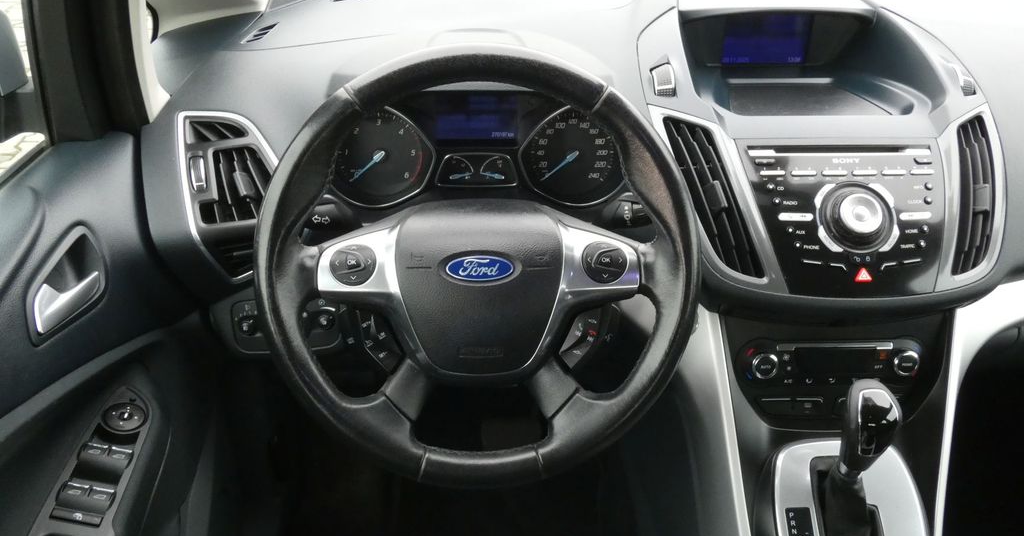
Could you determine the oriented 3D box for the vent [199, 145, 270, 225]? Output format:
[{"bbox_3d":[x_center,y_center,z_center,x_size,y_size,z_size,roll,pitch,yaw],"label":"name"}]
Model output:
[{"bbox_3d":[-0.284,-0.086,0.858,0.083,0.081,0.035,-8,15,-14],"label":"vent"}]

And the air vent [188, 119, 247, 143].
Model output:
[{"bbox_3d":[-0.301,-0.141,0.848,0.060,0.024,0.030,-8,15,-14],"label":"air vent"}]

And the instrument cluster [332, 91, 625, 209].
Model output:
[{"bbox_3d":[-0.035,-0.126,0.872,0.308,0.128,0.055,0,13,-3],"label":"instrument cluster"}]

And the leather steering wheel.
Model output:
[{"bbox_3d":[-0.027,0.002,0.715,0.375,0.375,0.100,0,10,-3],"label":"leather steering wheel"}]

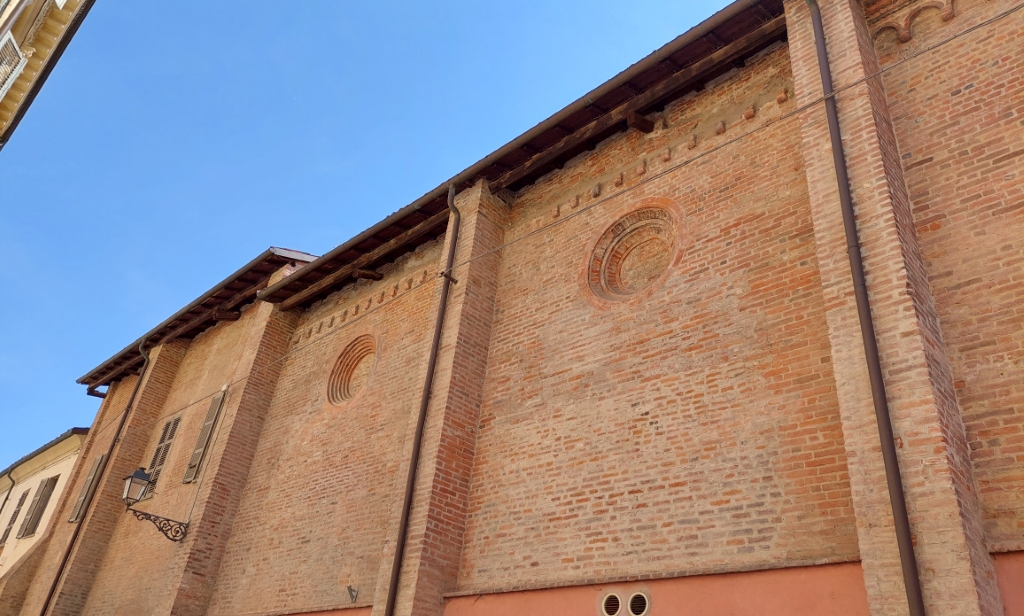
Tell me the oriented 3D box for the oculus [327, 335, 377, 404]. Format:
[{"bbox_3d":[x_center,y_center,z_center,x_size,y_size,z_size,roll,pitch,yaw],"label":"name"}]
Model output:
[{"bbox_3d":[-2.832,1.230,13.210,1.443,1.443,0.350,-22,-43,38],"label":"oculus"}]

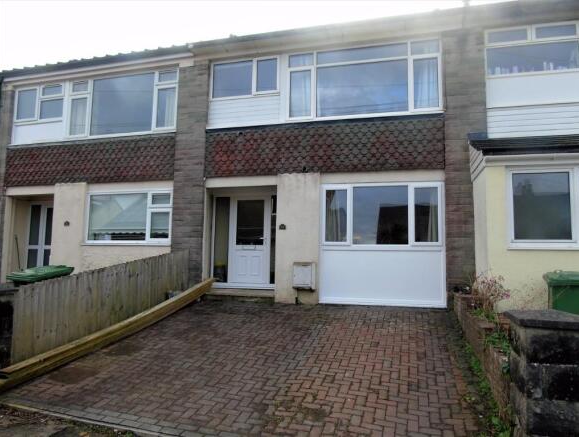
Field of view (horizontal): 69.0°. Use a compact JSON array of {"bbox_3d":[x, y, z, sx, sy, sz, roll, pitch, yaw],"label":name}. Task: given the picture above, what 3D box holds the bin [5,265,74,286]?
[{"bbox_3d":[-3.733,1.315,6.409,0.580,1.070,0.730,-1,-6,20],"label":"bin"}]

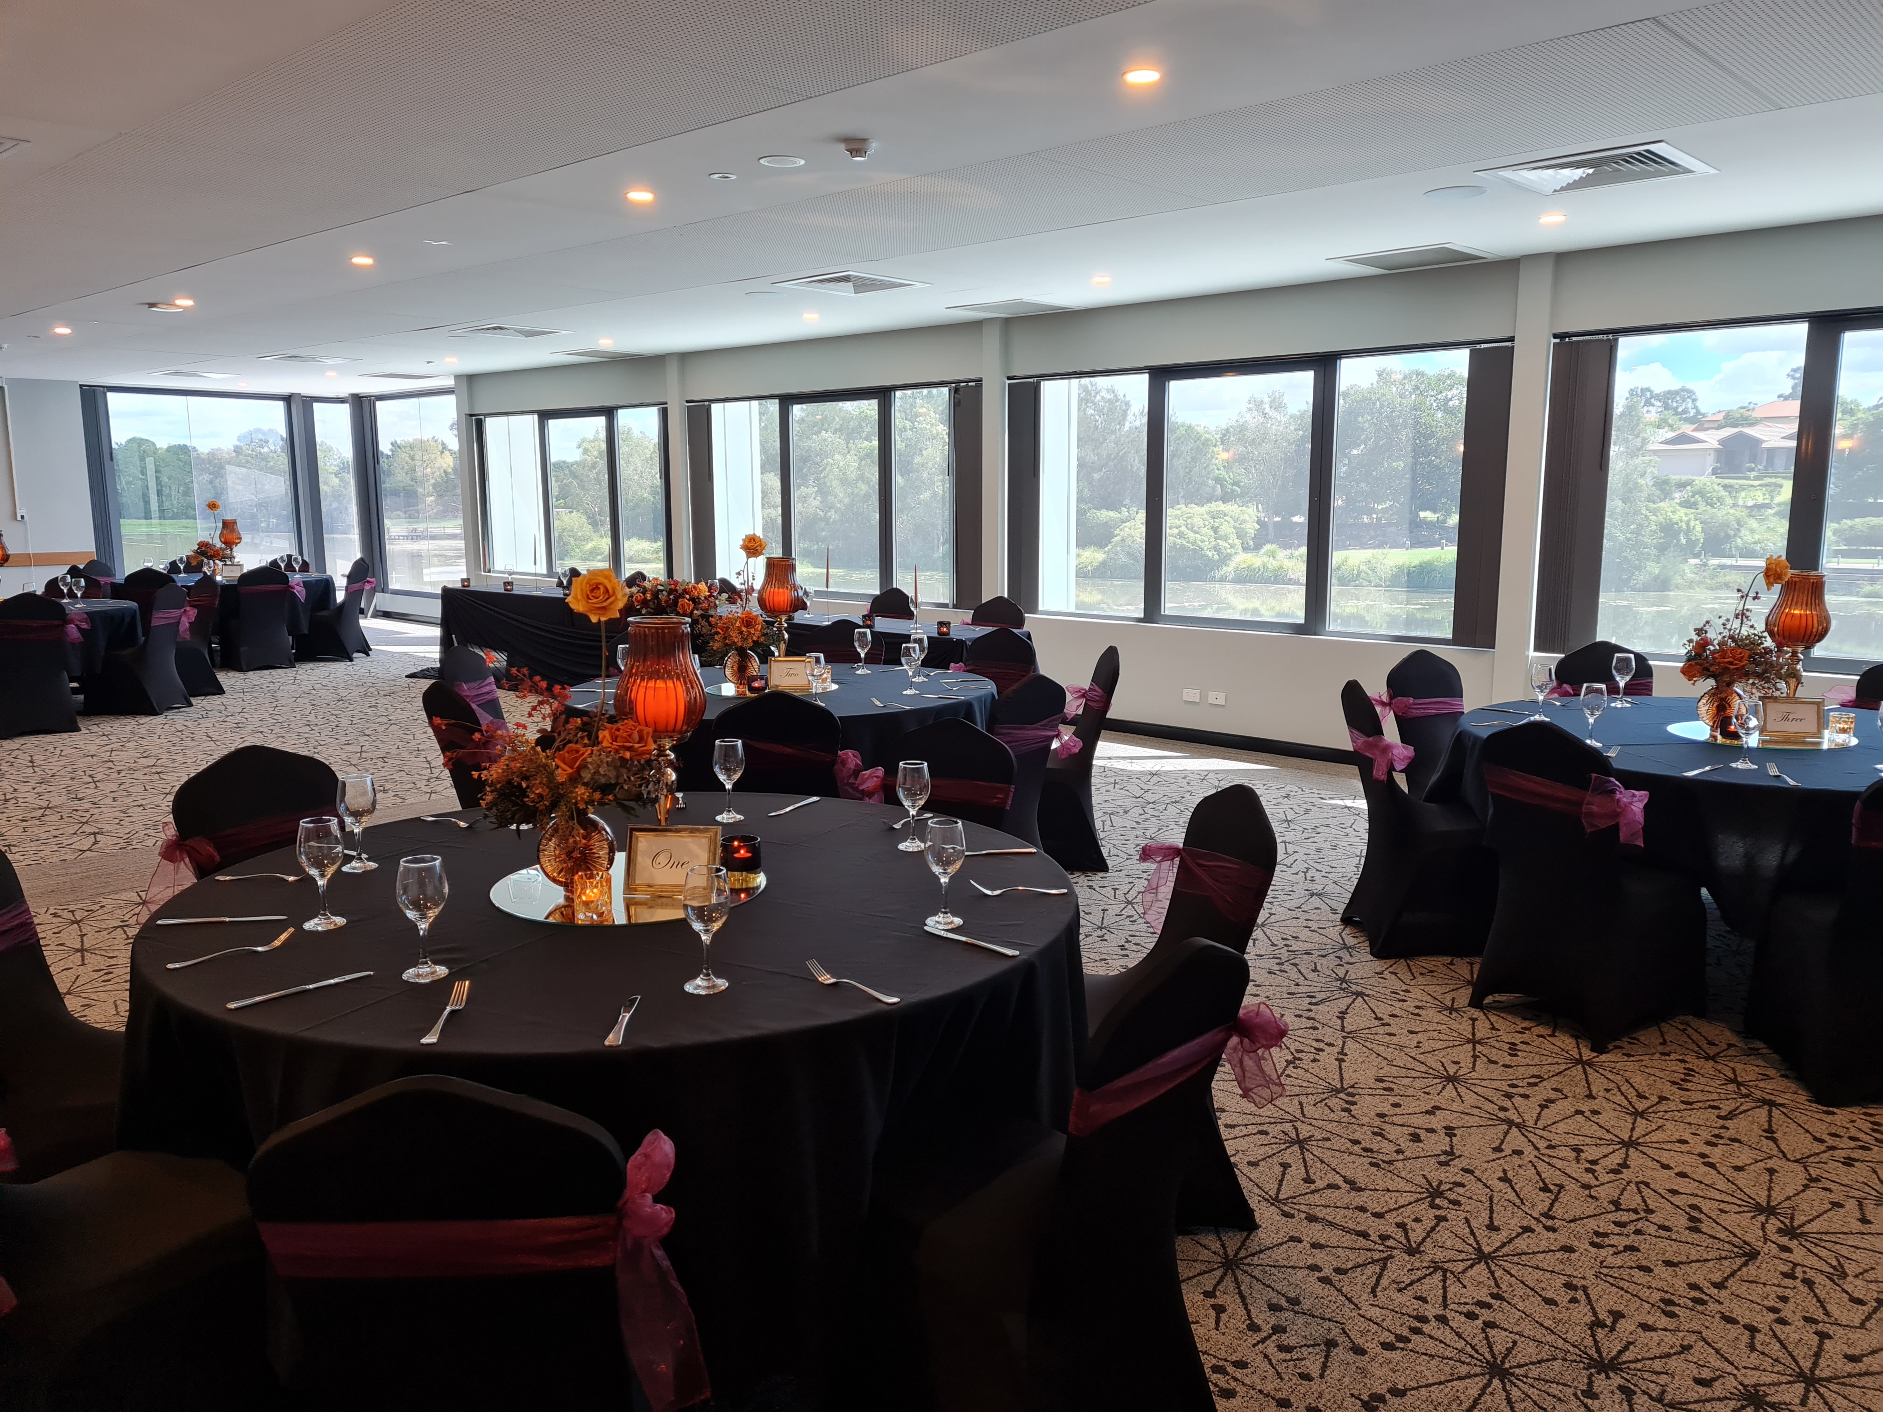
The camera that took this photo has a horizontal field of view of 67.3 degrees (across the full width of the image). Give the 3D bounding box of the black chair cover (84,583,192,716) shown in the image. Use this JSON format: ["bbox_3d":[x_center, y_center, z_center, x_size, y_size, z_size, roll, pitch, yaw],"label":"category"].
[{"bbox_3d":[-5.872,-0.420,10.283,0.570,0.920,0.450,0,9,4],"label":"black chair cover"}]

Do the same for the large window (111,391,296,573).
[{"bbox_3d":[-8.419,-2.386,16.214,0.120,2.300,2.000,8,12,43],"label":"large window"}]

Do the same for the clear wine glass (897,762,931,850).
[{"bbox_3d":[-0.070,0.227,3.274,0.084,0.202,0.084,0,9,0],"label":"clear wine glass"}]

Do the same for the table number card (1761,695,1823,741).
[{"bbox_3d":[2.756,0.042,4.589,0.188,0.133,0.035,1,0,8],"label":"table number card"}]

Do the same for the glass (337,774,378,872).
[{"bbox_3d":[-1.289,0.256,3.120,0.080,0.198,0.080,-4,9,-23],"label":"glass"}]

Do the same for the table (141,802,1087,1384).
[{"bbox_3d":[-0.634,0.662,3.021,1.920,0.580,1.920,-2,9,-12],"label":"table"}]

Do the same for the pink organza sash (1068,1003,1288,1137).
[{"bbox_3d":[0.368,0.580,2.155,0.120,0.190,0.540,8,12,43],"label":"pink organza sash"}]

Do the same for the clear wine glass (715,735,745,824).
[{"bbox_3d":[-0.527,0.185,3.505,0.080,0.198,0.080,0,9,0],"label":"clear wine glass"}]

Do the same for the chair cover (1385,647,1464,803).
[{"bbox_3d":[2.111,0.252,5.648,0.450,0.915,0.560,-6,10,-32],"label":"chair cover"}]

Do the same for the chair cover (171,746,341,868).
[{"bbox_3d":[-1.557,0.572,3.572,0.580,0.910,0.450,5,10,32],"label":"chair cover"}]

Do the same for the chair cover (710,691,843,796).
[{"bbox_3d":[-0.544,0.365,4.907,0.450,0.910,0.580,-1,9,-6],"label":"chair cover"}]

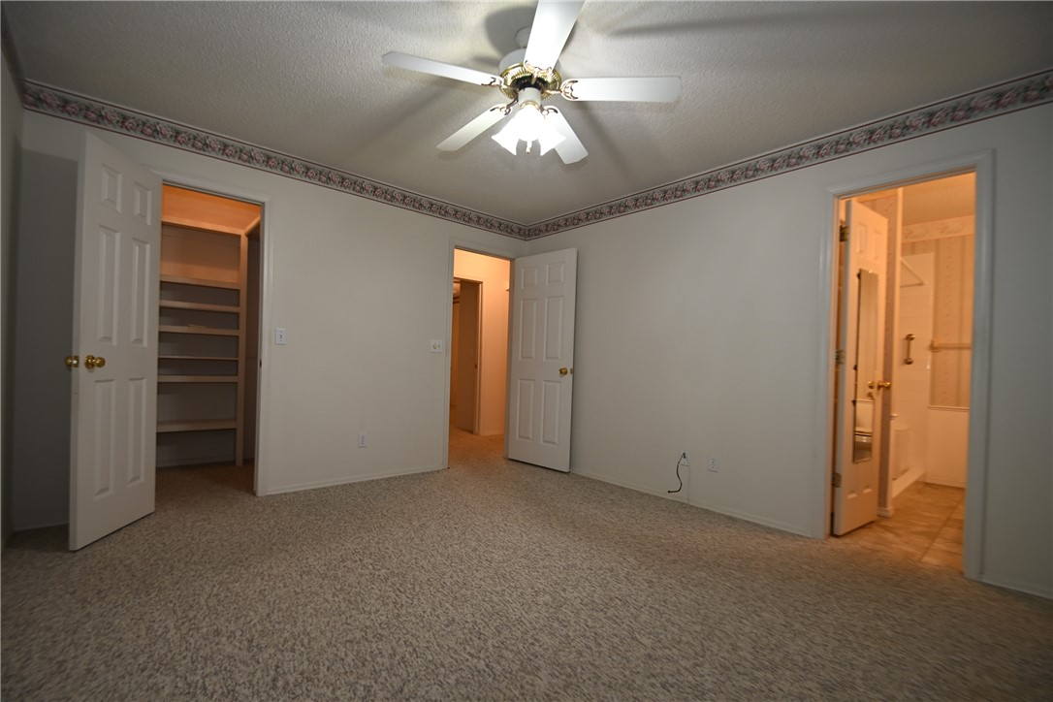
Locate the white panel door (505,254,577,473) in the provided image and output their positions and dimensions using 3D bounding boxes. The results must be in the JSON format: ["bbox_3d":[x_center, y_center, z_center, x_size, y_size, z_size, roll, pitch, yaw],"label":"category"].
[{"bbox_3d":[0.153,0.079,4.246,0.758,2.030,0.037,1,-1,40],"label":"white panel door"}]

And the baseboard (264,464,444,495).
[{"bbox_3d":[-1.318,1.025,3.558,1.409,0.058,0.014,2,-1,-40],"label":"baseboard"}]

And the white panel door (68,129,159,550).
[{"bbox_3d":[-2.217,-0.050,2.399,0.037,2.030,0.570,2,-1,-10],"label":"white panel door"}]

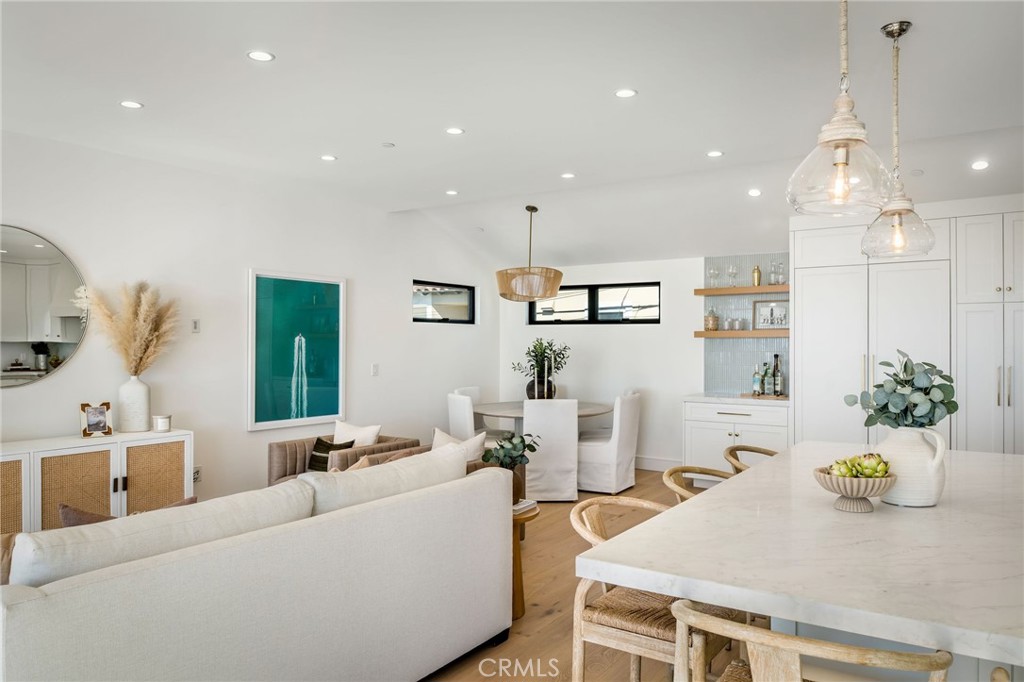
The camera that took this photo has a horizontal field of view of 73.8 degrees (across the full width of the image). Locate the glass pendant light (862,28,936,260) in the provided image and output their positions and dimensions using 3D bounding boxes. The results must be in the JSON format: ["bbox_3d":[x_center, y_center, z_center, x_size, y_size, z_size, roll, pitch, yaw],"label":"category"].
[{"bbox_3d":[1.643,-0.851,2.907,0.275,0.980,0.275,0,0,34],"label":"glass pendant light"}]

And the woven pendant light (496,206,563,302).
[{"bbox_3d":[0.189,-0.870,6.847,0.660,0.920,0.660,0,0,0],"label":"woven pendant light"}]

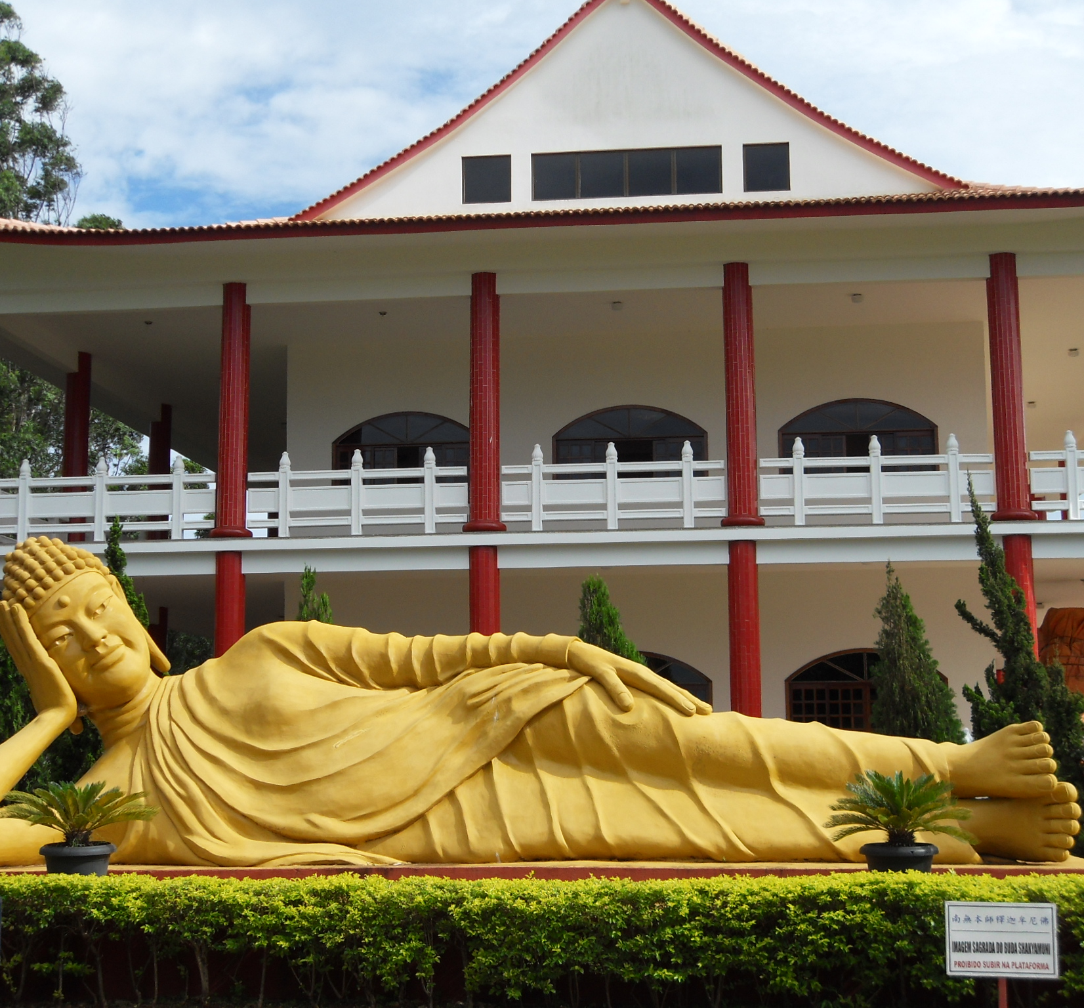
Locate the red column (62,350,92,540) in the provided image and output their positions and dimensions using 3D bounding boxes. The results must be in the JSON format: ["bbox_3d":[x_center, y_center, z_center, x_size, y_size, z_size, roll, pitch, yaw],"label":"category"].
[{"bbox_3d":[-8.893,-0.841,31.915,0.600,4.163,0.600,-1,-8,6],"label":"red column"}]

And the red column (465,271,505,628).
[{"bbox_3d":[-0.898,0.595,26.407,0.650,8.723,0.650,-1,-8,6],"label":"red column"}]

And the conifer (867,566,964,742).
[{"bbox_3d":[4.956,2.735,22.138,1.500,3.926,1.500,-1,-8,6],"label":"conifer"}]

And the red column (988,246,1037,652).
[{"bbox_3d":[7.234,0.406,25.570,0.650,8.723,0.650,-1,-8,6],"label":"red column"}]

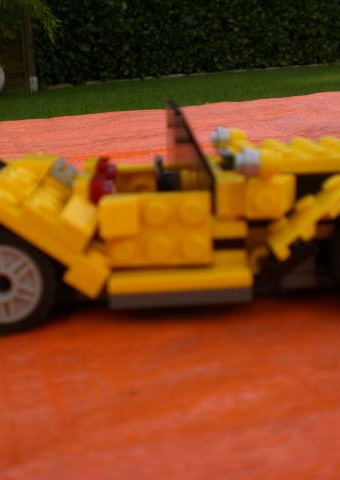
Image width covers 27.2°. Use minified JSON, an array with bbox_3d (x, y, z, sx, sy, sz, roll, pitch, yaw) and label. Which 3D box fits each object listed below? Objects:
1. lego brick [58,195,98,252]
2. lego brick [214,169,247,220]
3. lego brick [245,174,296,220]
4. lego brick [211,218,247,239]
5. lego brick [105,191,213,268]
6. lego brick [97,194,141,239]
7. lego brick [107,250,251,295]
[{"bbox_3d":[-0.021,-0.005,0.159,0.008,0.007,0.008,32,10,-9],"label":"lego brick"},{"bbox_3d":[0.013,-0.010,0.169,0.008,0.009,0.012,-3,14,-2],"label":"lego brick"},{"bbox_3d":[0.023,-0.010,0.165,0.011,0.010,0.009,-3,14,-2],"label":"lego brick"},{"bbox_3d":[0.014,-0.003,0.167,0.009,0.004,0.009,-3,14,-2],"label":"lego brick"},{"bbox_3d":[-0.002,-0.002,0.159,0.024,0.016,0.005,-3,14,-2],"label":"lego brick"},{"bbox_3d":[-0.011,-0.005,0.154,0.008,0.008,0.005,-3,14,-2],"label":"lego brick"},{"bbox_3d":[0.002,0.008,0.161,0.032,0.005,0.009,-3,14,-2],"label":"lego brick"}]

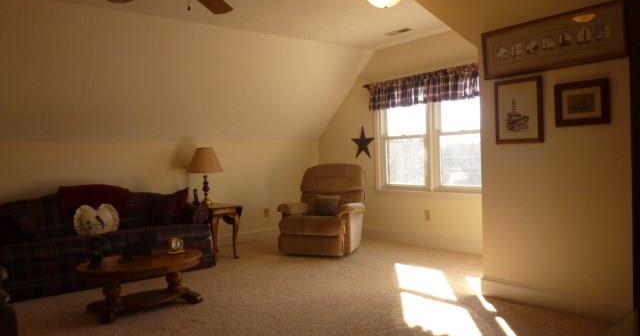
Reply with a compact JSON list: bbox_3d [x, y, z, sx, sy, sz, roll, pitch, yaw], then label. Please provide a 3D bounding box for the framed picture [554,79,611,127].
[{"bbox_3d":[1.723,-0.424,3.034,0.025,0.285,0.334,-3,2,-39],"label":"framed picture"}]

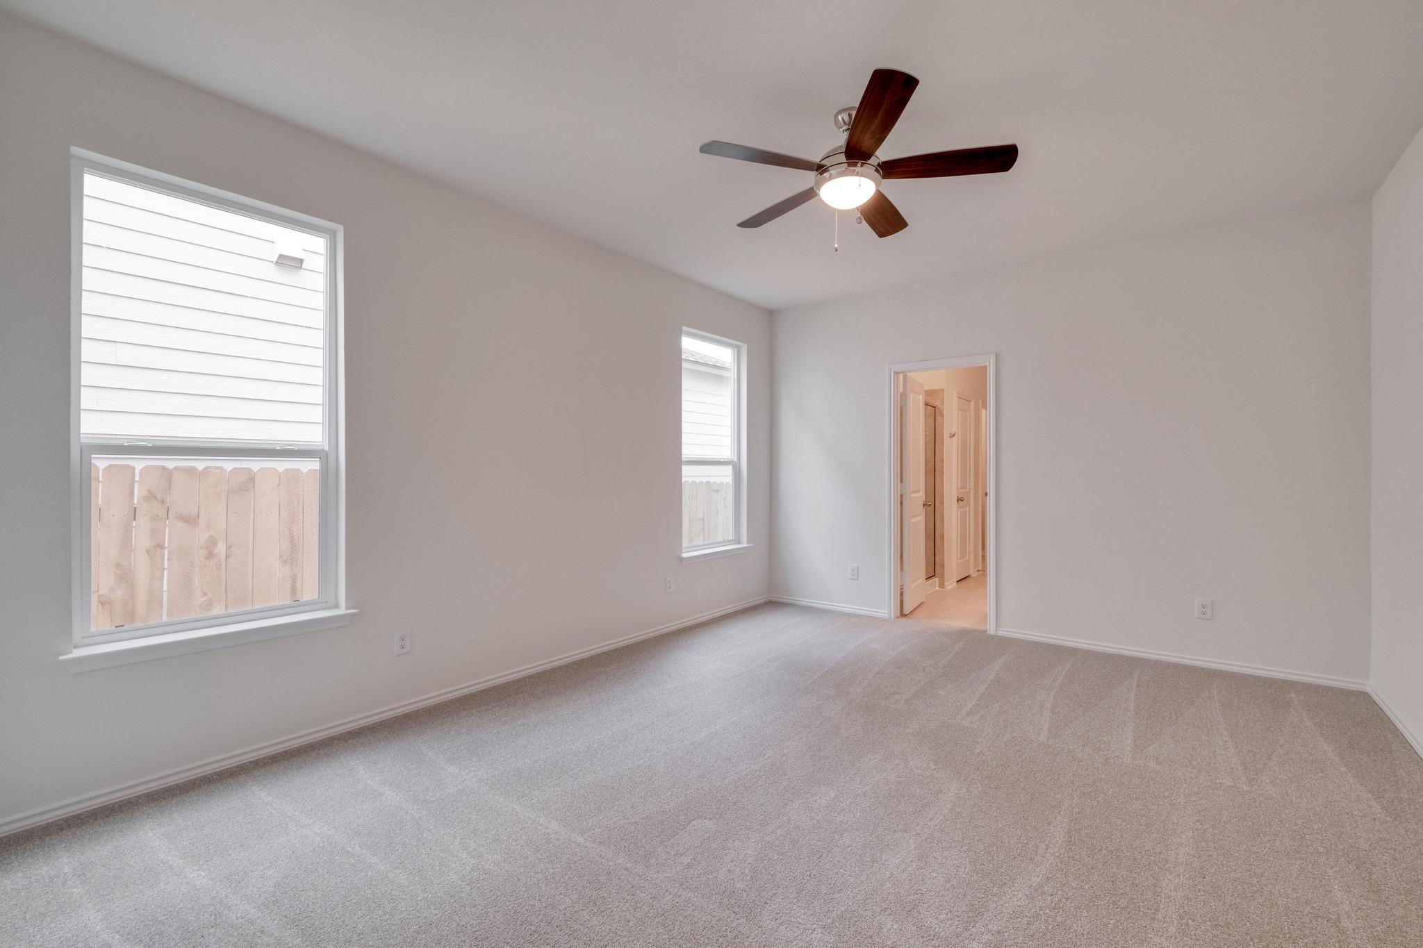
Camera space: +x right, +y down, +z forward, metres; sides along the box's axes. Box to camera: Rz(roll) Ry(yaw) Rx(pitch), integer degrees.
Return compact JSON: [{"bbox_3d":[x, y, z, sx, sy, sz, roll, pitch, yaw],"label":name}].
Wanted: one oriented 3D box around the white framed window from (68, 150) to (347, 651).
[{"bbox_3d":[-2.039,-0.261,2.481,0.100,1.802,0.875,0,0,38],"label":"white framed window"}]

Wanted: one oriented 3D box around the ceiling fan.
[{"bbox_3d":[0.583,-1.336,2.534,1.290,0.400,1.290,0,0,38],"label":"ceiling fan"}]

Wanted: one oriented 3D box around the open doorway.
[{"bbox_3d":[1.854,0.152,4.767,0.837,2.128,0.140,0,0,38],"label":"open doorway"}]

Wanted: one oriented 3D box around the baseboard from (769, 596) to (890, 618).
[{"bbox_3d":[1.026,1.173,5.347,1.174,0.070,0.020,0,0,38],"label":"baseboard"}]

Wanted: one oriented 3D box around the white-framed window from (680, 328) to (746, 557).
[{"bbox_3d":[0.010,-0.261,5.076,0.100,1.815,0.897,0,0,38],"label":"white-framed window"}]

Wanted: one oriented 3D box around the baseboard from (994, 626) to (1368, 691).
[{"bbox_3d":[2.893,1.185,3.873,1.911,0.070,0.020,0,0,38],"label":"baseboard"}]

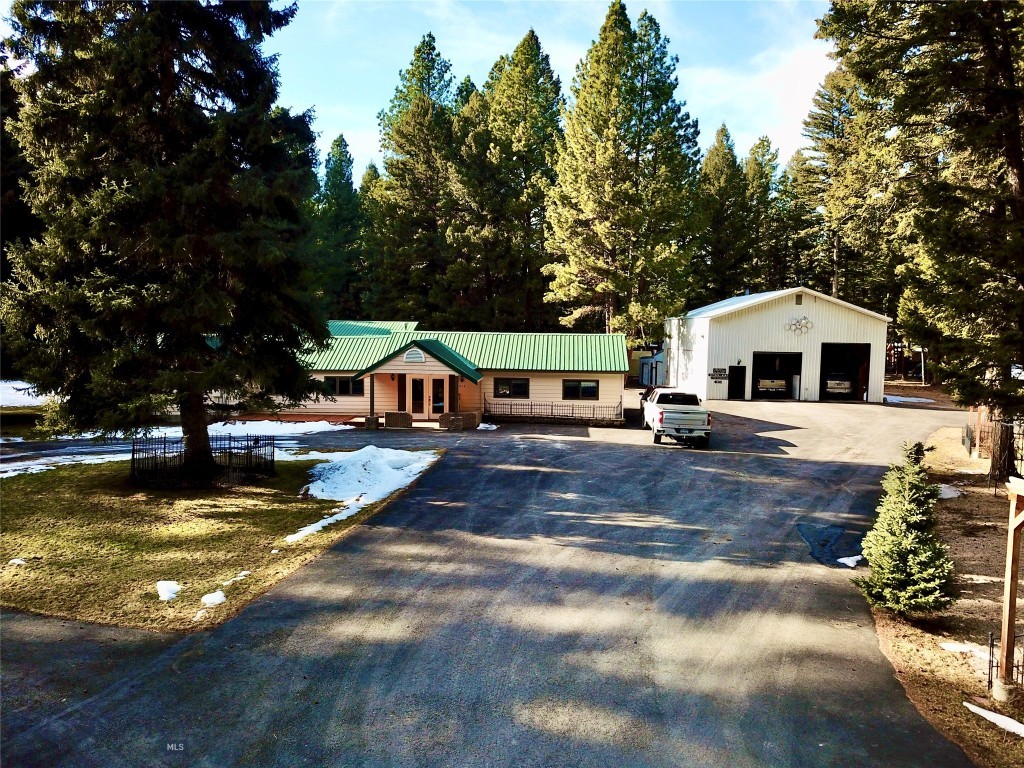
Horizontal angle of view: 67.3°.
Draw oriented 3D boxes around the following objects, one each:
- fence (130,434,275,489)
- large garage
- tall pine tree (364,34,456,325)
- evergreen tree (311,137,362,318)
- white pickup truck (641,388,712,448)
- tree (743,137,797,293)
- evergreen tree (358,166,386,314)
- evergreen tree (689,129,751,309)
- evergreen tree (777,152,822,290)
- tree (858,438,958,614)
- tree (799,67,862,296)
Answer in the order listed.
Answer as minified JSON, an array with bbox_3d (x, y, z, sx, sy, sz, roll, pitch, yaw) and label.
[{"bbox_3d":[-9.010,2.197,22.702,3.900,1.080,3.300,1,5,0],"label":"fence"},{"bbox_3d":[17.836,-2.957,55.153,11.500,7.070,14.950,1,4,0],"label":"large garage"},{"bbox_3d":[-7.563,-13.490,59.022,7.400,25.700,7.400,1,5,0],"label":"tall pine tree"},{"bbox_3d":[-15.179,-11.208,67.386,4.770,20.870,4.770,1,4,0],"label":"evergreen tree"},{"bbox_3d":[6.620,1.176,31.100,2.070,1.920,5.880,1,5,5],"label":"white pickup truck"},{"bbox_3d":[24.235,-12.378,73.143,4.900,21.770,4.900,1,5,0],"label":"tree"},{"bbox_3d":[-12.696,-10.357,69.449,3.640,18.950,3.640,1,4,0],"label":"evergreen tree"},{"bbox_3d":[19.633,-12.787,74.255,6.240,24.020,6.240,1,4,0],"label":"evergreen tree"},{"bbox_3d":[29.178,-12.328,79.291,5.200,22.650,5.200,1,4,0],"label":"evergreen tree"},{"bbox_3d":[6.032,2.216,11.802,1.470,2.660,1.470,1,4,0],"label":"tree"},{"bbox_3d":[26.733,-13.560,64.998,5.600,25.680,5.600,1,5,0],"label":"tree"}]

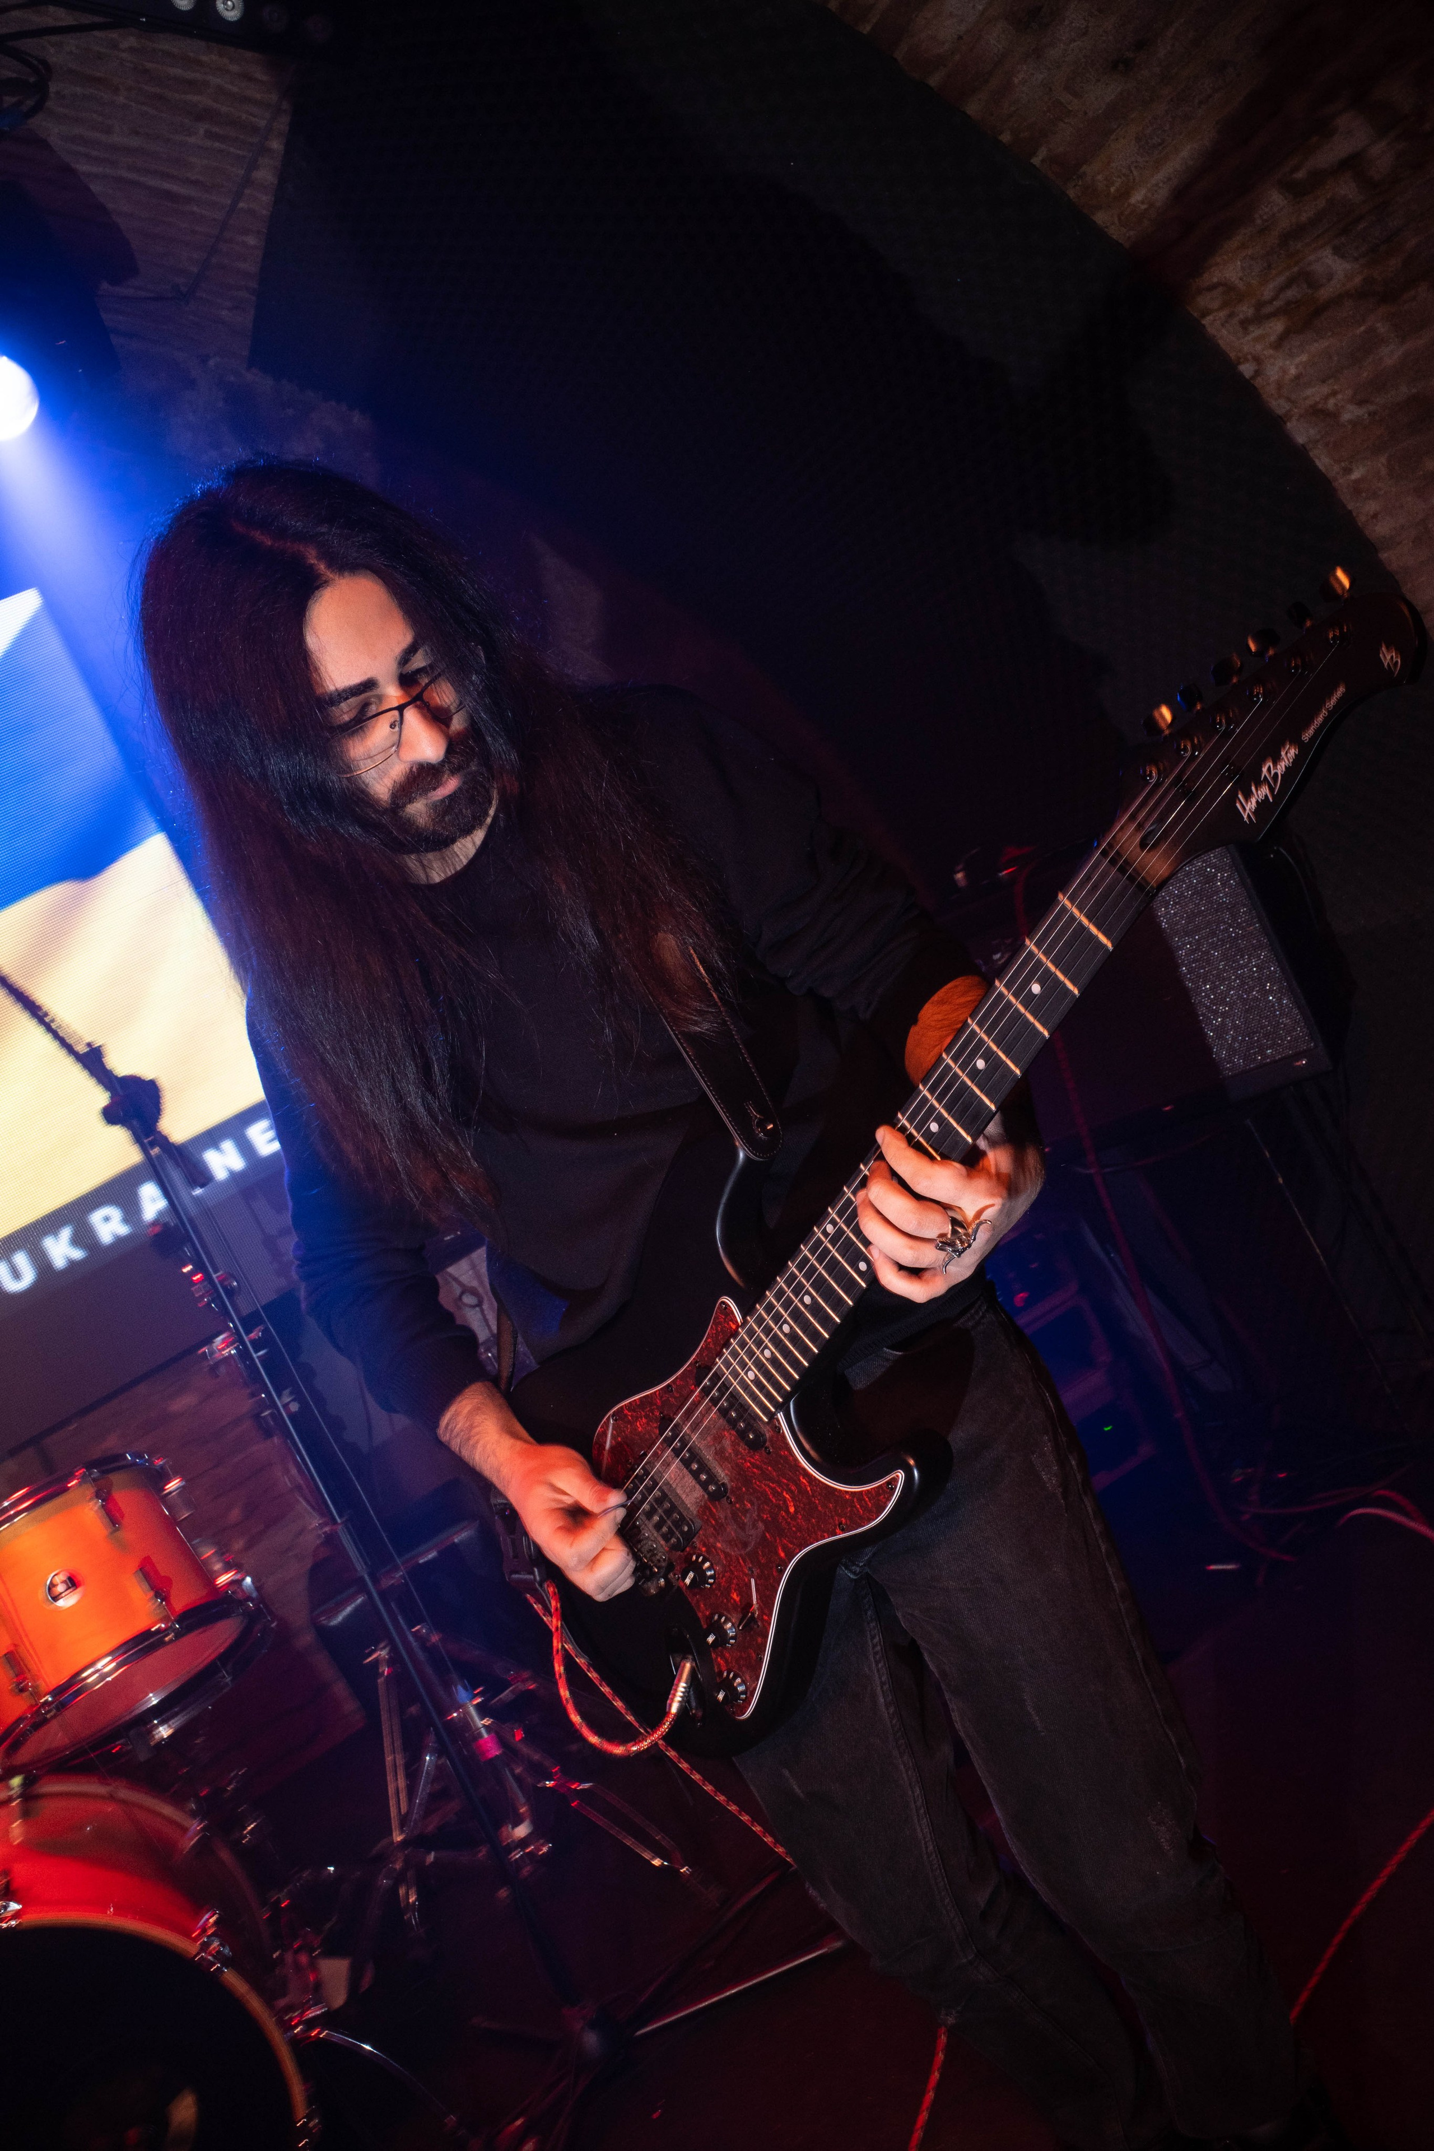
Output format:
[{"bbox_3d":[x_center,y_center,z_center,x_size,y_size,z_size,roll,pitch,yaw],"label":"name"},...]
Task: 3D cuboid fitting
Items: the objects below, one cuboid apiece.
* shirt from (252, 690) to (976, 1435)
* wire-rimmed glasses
[{"bbox_3d":[-0.075,0.043,1.345,0.630,0.610,0.355,-23,12,23],"label":"shirt"},{"bbox_3d":[-0.255,-0.283,1.226,0.138,0.045,0.140,-33,45,-25],"label":"wire-rimmed glasses"}]

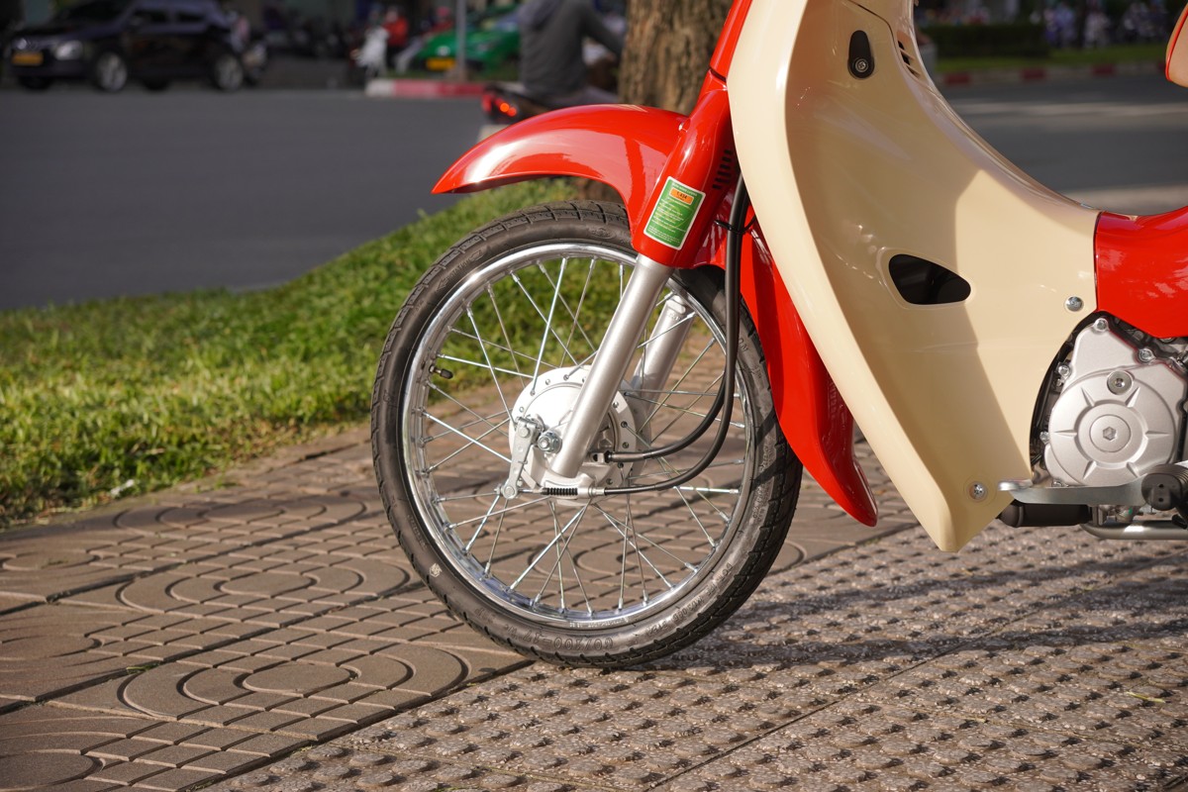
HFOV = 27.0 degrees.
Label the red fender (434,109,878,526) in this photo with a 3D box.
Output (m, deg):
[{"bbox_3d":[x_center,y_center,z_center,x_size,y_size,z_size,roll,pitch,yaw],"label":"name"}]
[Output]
[{"bbox_3d":[0.064,-0.102,2.887,0.570,0.467,0.170,4,7,24],"label":"red fender"}]

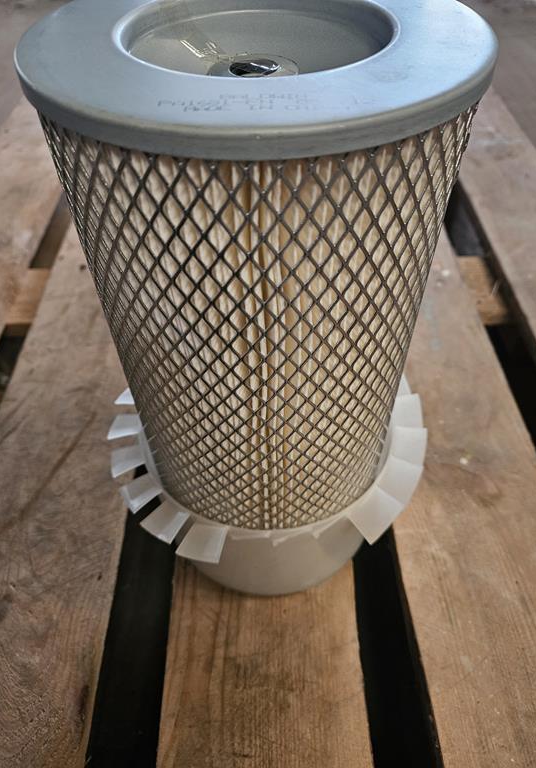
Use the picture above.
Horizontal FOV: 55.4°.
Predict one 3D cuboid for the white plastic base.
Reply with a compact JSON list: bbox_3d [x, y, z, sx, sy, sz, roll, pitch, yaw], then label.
[{"bbox_3d":[0.000,0.039,0.286,0.157,0.086,0.157,0,51,1],"label":"white plastic base"}]

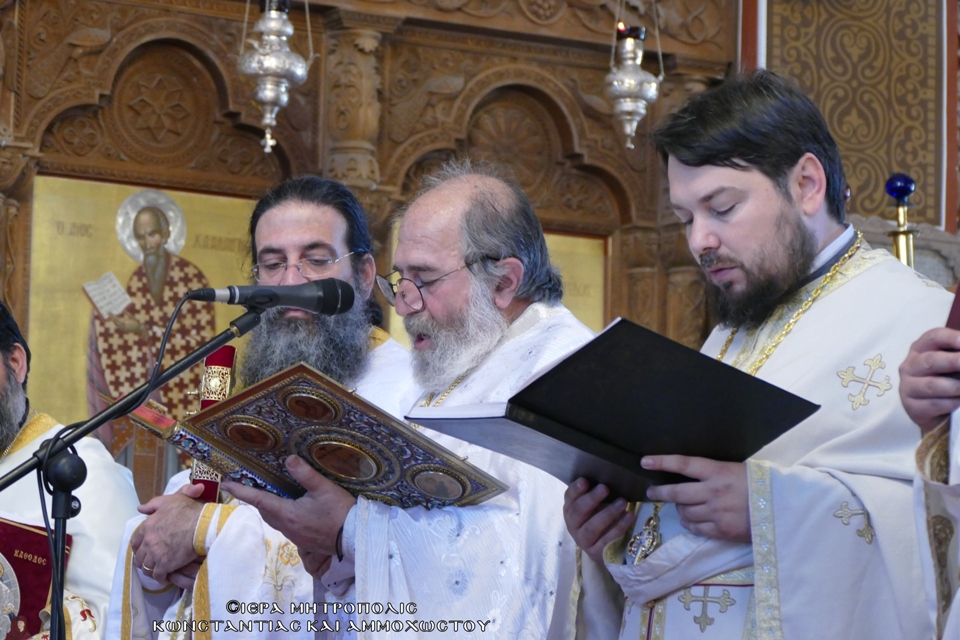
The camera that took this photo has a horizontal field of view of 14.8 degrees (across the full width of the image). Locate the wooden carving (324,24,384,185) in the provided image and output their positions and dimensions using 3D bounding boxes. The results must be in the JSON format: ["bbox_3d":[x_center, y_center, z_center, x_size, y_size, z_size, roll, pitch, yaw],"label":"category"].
[{"bbox_3d":[-0.253,-0.450,7.800,0.122,0.318,0.080,6,-9,-30],"label":"wooden carving"}]

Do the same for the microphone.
[{"bbox_3d":[-0.283,-0.032,5.000,0.230,0.051,0.051,1,-7,-15],"label":"microphone"}]

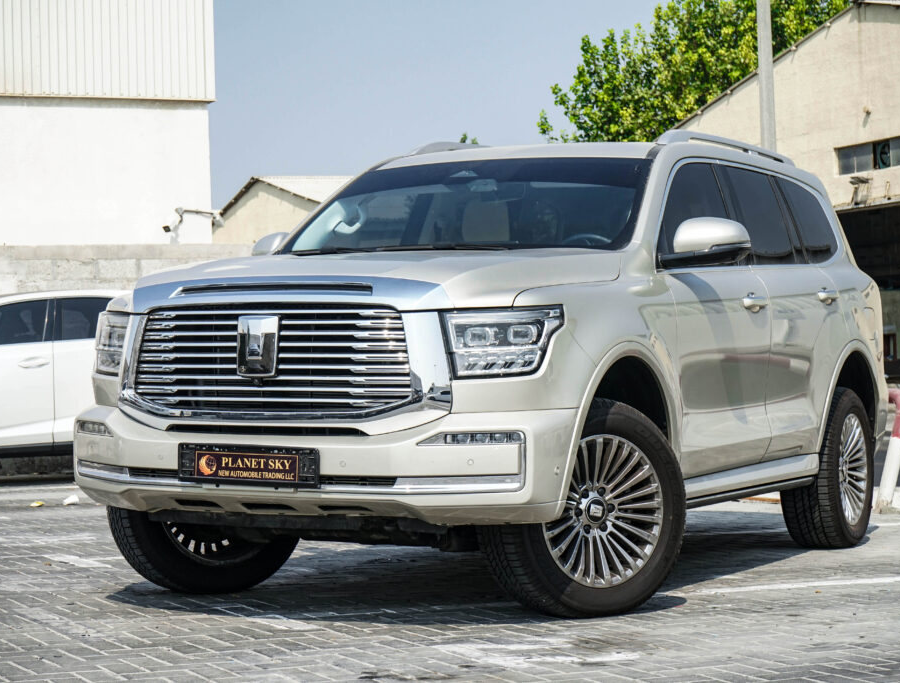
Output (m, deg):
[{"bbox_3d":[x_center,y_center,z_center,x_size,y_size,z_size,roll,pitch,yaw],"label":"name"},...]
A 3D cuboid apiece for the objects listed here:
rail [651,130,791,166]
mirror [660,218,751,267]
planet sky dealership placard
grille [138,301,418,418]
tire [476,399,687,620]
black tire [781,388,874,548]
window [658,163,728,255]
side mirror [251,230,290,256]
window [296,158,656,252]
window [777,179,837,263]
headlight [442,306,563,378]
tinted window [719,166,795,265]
[{"bbox_3d":[1.268,-0.853,8.955,0.065,0.115,1.960,0,0,27],"label":"rail"},{"bbox_3d":[0.986,-0.378,7.653,0.320,0.205,0.200,0,0,28],"label":"mirror"},{"bbox_3d":[-0.674,0.418,6.692,0.550,0.135,0.030,0,0,28],"label":"planet sky dealership placard"},{"bbox_3d":[-0.628,0.063,6.782,1.110,0.385,0.110,0,0,28],"label":"grille"},{"bbox_3d":[0.476,0.593,7.115,0.775,0.775,0.270,0,0,-33],"label":"tire"},{"bbox_3d":[1.805,0.604,9.528,0.270,0.770,0.770,0,0,27],"label":"black tire"},{"bbox_3d":[0.964,-0.533,8.086,0.050,0.490,1.050,-21,-10,27],"label":"window"},{"bbox_3d":[-0.740,-0.382,8.495,0.270,0.190,0.180,0,0,27],"label":"side mirror"},{"bbox_3d":[0.072,-0.525,7.918,1.480,0.110,0.800,0,35,27],"label":"window"},{"bbox_3d":[1.726,-0.554,9.453,0.060,0.424,0.681,-23,-10,24],"label":"window"},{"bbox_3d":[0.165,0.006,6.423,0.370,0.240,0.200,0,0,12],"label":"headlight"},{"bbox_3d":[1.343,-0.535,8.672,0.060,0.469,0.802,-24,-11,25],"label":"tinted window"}]

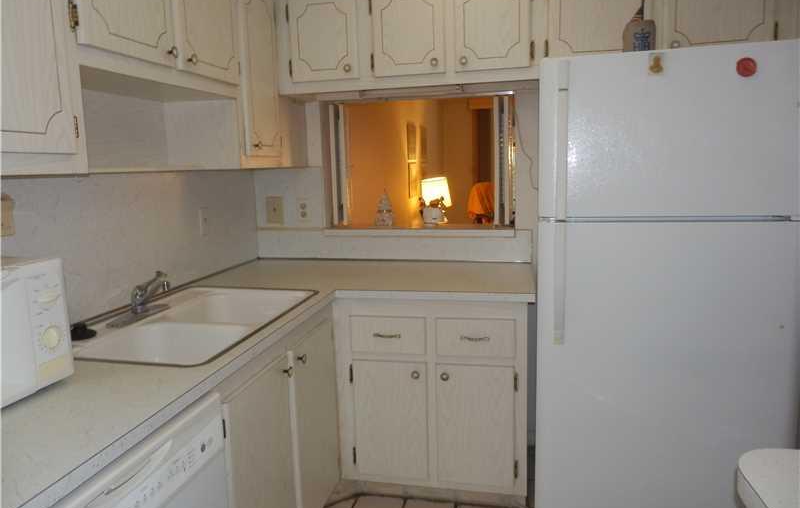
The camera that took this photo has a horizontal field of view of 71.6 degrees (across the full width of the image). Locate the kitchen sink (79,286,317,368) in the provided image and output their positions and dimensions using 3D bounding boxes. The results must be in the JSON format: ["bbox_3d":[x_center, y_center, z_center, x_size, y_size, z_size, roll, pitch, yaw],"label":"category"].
[{"bbox_3d":[-0.638,0.285,1.730,0.552,0.202,0.798,1,9,13],"label":"kitchen sink"}]

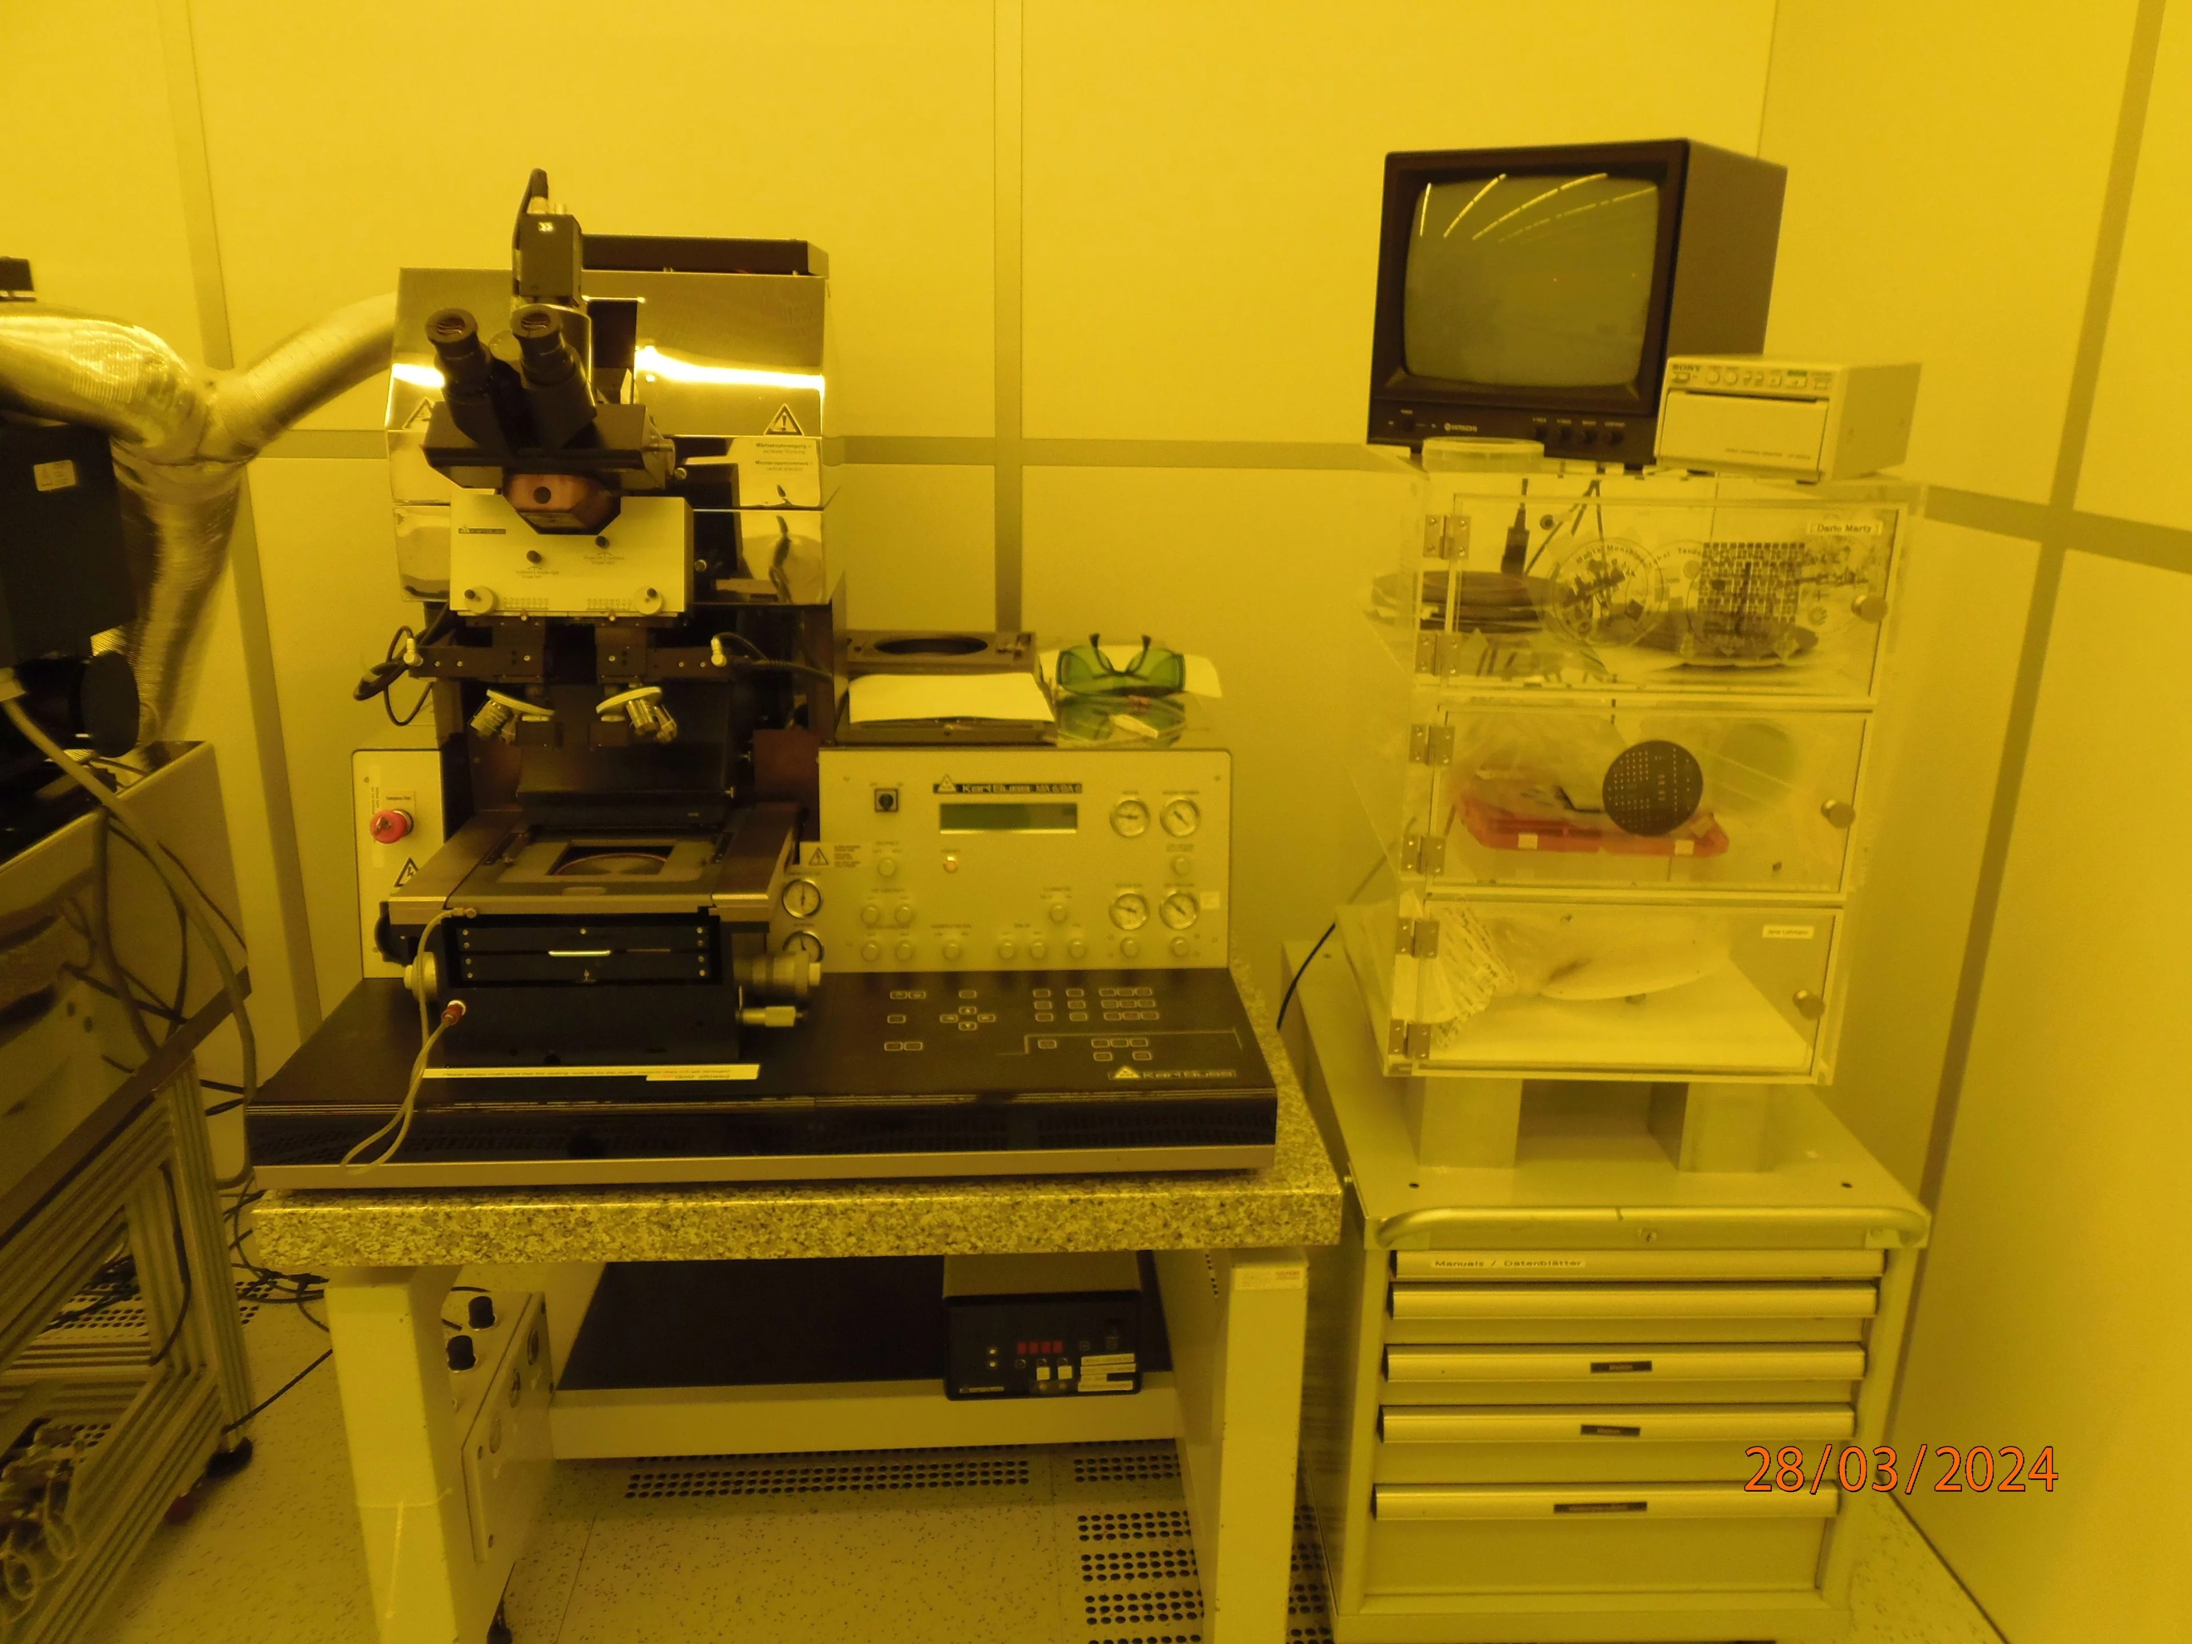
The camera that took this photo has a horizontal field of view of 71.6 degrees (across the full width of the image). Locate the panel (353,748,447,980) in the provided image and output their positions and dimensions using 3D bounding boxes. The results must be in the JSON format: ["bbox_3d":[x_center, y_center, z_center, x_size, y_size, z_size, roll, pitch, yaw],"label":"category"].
[{"bbox_3d":[-0.764,0.044,1.684,0.099,0.256,0.060,0,9,-4],"label":"panel"}]

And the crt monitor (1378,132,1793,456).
[{"bbox_3d":[0.517,-0.552,1.624,0.303,0.295,0.362,12,21,30],"label":"crt monitor"}]

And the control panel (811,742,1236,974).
[{"bbox_3d":[-0.095,0.042,1.727,0.493,0.254,0.060,0,9,-4],"label":"control panel"}]

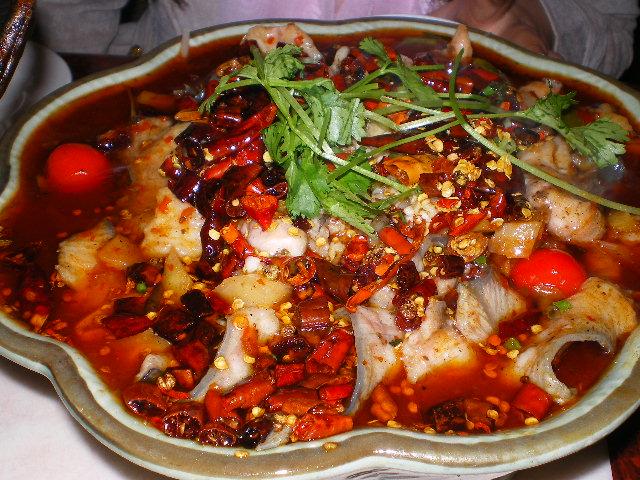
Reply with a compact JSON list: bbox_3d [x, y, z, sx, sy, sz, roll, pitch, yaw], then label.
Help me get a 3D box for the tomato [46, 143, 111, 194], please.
[{"bbox_3d":[-0.110,-0.032,0.370,0.028,0.025,0.027,1,40,0],"label":"tomato"}]

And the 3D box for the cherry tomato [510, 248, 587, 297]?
[{"bbox_3d":[0.090,0.015,0.320,0.029,0.025,0.026,1,40,0],"label":"cherry tomato"}]

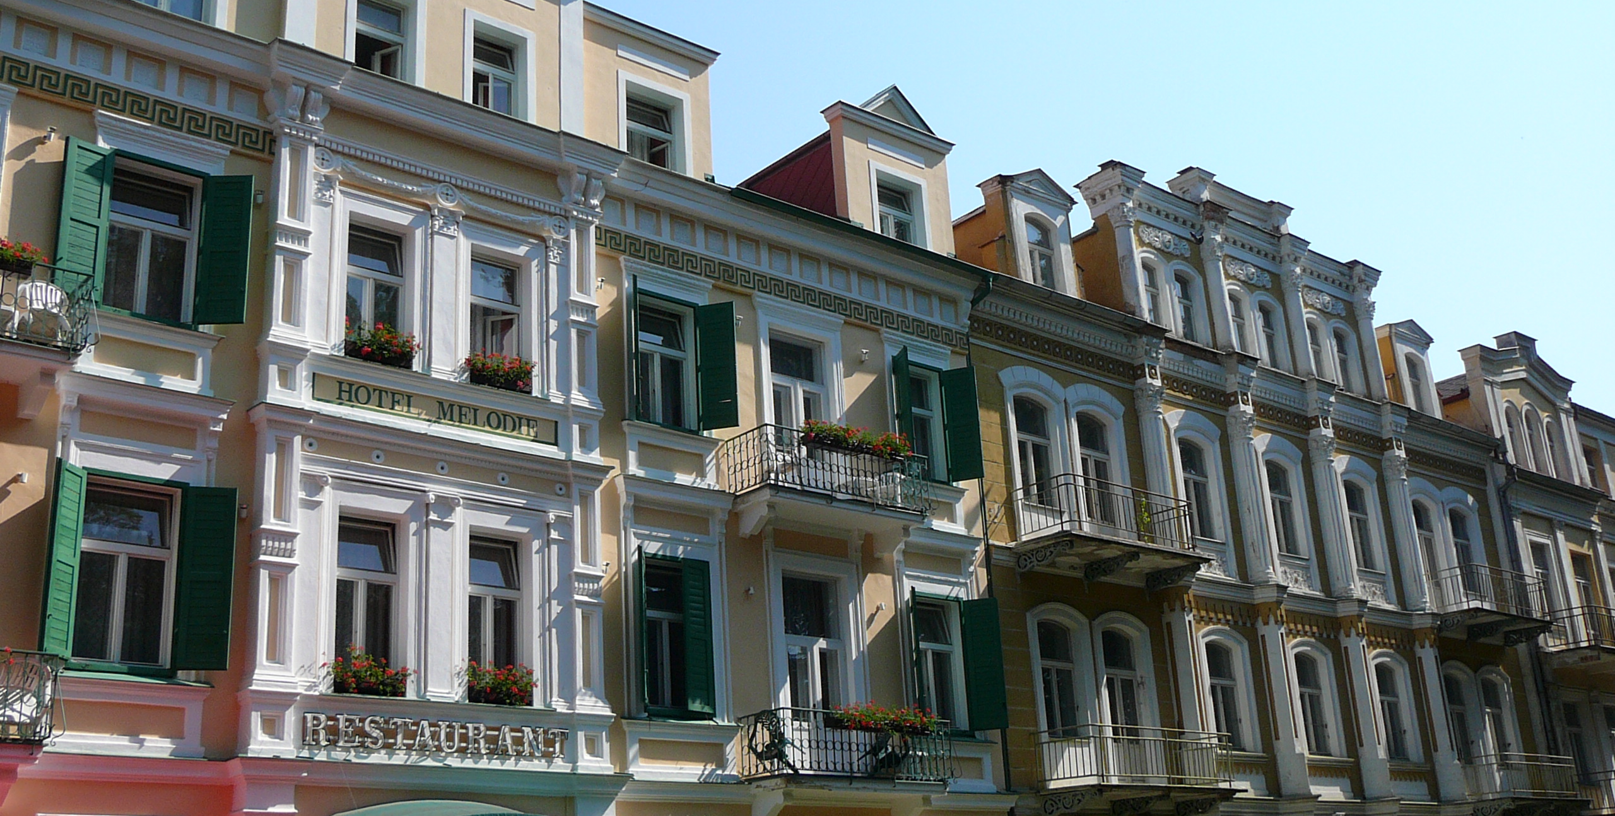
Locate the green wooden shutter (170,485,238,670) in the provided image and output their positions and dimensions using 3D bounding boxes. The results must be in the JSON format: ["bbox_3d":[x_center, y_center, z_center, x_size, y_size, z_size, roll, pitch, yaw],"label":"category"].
[{"bbox_3d":[-6.650,1.878,18.130,0.511,2.077,0.050,3,-20,-19],"label":"green wooden shutter"}]

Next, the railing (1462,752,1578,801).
[{"bbox_3d":[16.484,8.624,37.594,3.230,1.012,1.178,13,-25,-39],"label":"railing"}]

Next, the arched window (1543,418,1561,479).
[{"bbox_3d":[19.625,1.094,43.160,0.650,1.750,0.200,13,-25,-39],"label":"arched window"}]

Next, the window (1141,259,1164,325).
[{"bbox_3d":[6.897,-2.240,32.832,0.695,1.650,0.200,13,-25,-39],"label":"window"}]

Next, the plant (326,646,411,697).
[{"bbox_3d":[-5.278,3.172,19.560,1.060,0.558,0.316,13,-25,-39],"label":"plant"}]

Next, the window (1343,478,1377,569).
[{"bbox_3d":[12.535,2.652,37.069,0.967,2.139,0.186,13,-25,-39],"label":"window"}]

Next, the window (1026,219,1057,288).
[{"bbox_3d":[4.266,-2.711,30.174,0.780,1.420,0.180,13,-25,-39],"label":"window"}]

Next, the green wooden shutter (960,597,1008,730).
[{"bbox_3d":[2.787,4.027,25.733,0.579,2.053,0.050,-6,-19,8],"label":"green wooden shutter"}]

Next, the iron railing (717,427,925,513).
[{"bbox_3d":[0.377,1.095,25.522,3.367,0.949,0.986,13,-25,-39],"label":"iron railing"}]

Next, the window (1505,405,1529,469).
[{"bbox_3d":[18.008,0.683,41.843,0.660,1.750,0.200,13,-25,-39],"label":"window"}]

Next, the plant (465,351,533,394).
[{"bbox_3d":[-4.263,-0.471,22.718,0.950,0.420,0.320,13,-25,-38],"label":"plant"}]

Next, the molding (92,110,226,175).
[{"bbox_3d":[-8.140,-3.321,20.567,1.680,0.340,0.220,13,-25,-38],"label":"molding"}]

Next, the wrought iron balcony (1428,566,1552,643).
[{"bbox_3d":[16.255,4.699,38.651,3.720,1.414,1.116,13,-25,-39],"label":"wrought iron balcony"}]

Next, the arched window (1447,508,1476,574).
[{"bbox_3d":[16.052,3.467,39.985,1.023,2.102,0.186,13,-25,-39],"label":"arched window"}]

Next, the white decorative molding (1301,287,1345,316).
[{"bbox_3d":[12.390,-2.519,39.090,1.720,0.396,0.100,13,-25,-39],"label":"white decorative molding"}]

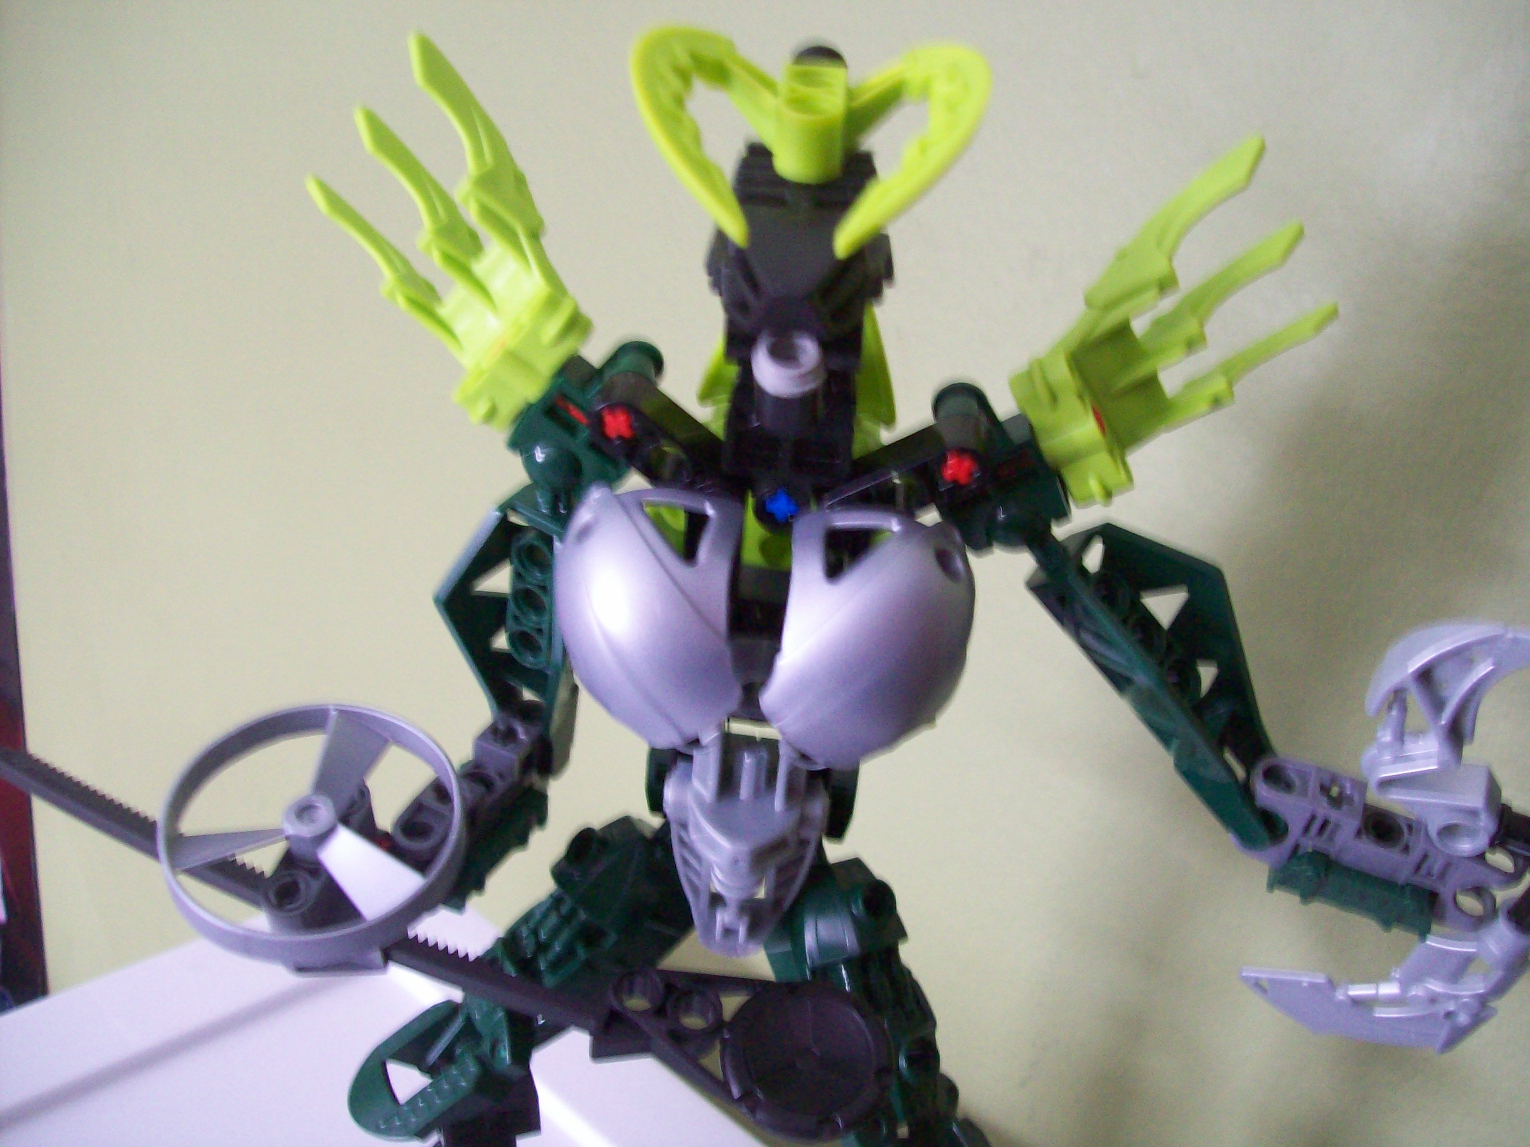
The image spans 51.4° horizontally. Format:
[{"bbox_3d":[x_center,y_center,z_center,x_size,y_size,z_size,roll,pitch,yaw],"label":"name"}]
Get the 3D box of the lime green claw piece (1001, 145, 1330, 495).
[{"bbox_3d":[0.053,-0.031,0.209,0.051,0.030,0.018,-45,29,-21],"label":"lime green claw piece"}]

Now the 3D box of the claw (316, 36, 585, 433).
[{"bbox_3d":[-0.045,-0.050,0.245,0.028,0.057,0.020,-27,15,14],"label":"claw"}]

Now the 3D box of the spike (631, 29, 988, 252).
[{"bbox_3d":[0.006,-0.057,0.215,0.046,0.030,0.020,6,20,3],"label":"spike"}]

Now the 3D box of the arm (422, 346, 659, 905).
[{"bbox_3d":[-0.036,0.006,0.255,0.036,0.082,0.048,6,20,3],"label":"arm"}]

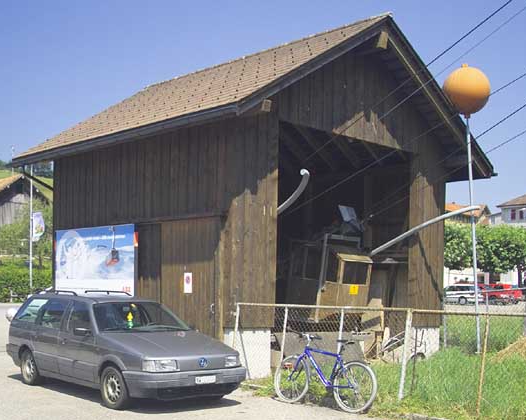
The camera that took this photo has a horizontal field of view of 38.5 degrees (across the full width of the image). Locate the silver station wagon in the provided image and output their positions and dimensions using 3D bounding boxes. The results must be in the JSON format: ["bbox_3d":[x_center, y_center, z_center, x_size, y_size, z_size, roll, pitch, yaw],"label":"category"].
[{"bbox_3d":[-2.340,2.100,11.910,1.710,1.490,4.570,5,-6,-42],"label":"silver station wagon"}]

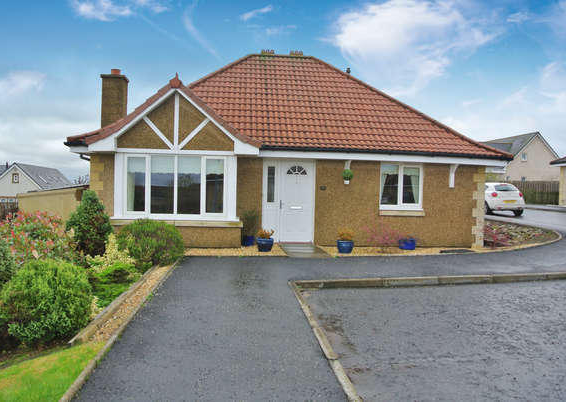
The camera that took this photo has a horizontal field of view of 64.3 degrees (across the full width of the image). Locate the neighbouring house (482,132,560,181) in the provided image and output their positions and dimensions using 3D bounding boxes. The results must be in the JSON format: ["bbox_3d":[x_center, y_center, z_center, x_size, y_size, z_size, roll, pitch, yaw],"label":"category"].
[{"bbox_3d":[25.700,-3.951,52.400,8.400,6.900,9.500,1,0,-16],"label":"neighbouring house"}]

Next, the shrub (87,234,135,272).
[{"bbox_3d":[-3.044,0.950,8.000,0.850,0.700,0.750,1,0,-7],"label":"shrub"}]

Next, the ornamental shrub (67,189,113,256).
[{"bbox_3d":[-3.970,0.480,9.200,0.950,1.380,0.920,1,0,-7],"label":"ornamental shrub"}]

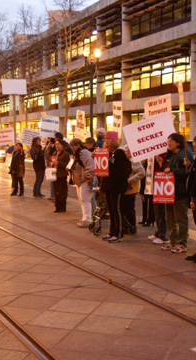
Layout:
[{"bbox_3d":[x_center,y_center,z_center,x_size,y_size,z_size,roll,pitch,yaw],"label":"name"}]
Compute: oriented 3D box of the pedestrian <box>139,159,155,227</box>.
[{"bbox_3d":[0.919,0.019,8.548,0.360,1.650,0.480,-2,5,-21],"label":"pedestrian"}]

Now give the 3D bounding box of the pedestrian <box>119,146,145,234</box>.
[{"bbox_3d":[0.579,0.157,7.782,0.420,1.508,0.500,-3,6,-30],"label":"pedestrian"}]

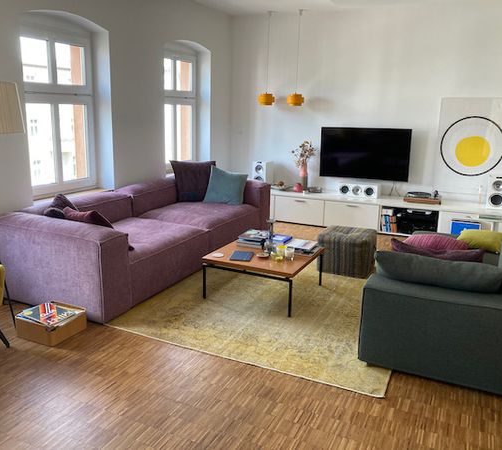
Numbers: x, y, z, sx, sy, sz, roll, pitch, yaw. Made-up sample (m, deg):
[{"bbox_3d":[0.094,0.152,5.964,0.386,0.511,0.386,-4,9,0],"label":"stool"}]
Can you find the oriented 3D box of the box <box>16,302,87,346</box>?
[{"bbox_3d":[-1.372,0.674,3.354,0.323,0.143,0.317,7,14,25],"label":"box"}]

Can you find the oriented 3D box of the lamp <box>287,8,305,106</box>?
[{"bbox_3d":[0.636,-2.258,6.593,0.258,1.259,0.258,7,14,25],"label":"lamp"}]

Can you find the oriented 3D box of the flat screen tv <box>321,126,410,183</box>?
[{"bbox_3d":[1.555,-0.970,6.649,1.223,0.695,0.060,7,14,25],"label":"flat screen tv"}]

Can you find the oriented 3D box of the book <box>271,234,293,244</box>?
[{"bbox_3d":[0.241,0.132,4.355,0.201,0.025,0.200,7,14,25],"label":"book"}]

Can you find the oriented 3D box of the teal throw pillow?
[{"bbox_3d":[-0.306,-0.493,6.093,0.500,0.460,0.160,7,-2,23],"label":"teal throw pillow"}]

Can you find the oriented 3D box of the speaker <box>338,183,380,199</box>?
[{"bbox_3d":[1.473,-0.481,6.557,0.532,0.180,0.280,7,14,25],"label":"speaker"}]

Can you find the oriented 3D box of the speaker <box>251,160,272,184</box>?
[{"bbox_3d":[0.182,-0.767,7.191,0.208,0.390,0.335,7,14,25],"label":"speaker"}]

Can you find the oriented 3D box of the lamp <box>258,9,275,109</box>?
[{"bbox_3d":[0.244,-2.397,7.029,0.251,1.308,0.251,1,13,0],"label":"lamp"}]

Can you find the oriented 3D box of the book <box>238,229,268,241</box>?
[{"bbox_3d":[0.046,0.102,4.572,0.243,0.027,0.350,7,14,23],"label":"book"}]

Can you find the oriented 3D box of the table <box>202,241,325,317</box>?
[{"bbox_3d":[0.128,0.414,4.146,0.776,0.358,0.797,7,14,25],"label":"table"}]

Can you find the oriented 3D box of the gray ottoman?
[{"bbox_3d":[0.994,0.262,4.924,0.479,0.392,0.471,7,14,23],"label":"gray ottoman"}]

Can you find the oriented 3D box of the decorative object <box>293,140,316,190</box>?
[{"bbox_3d":[0.779,-0.854,7.087,0.310,0.716,0.270,7,14,23],"label":"decorative object"}]

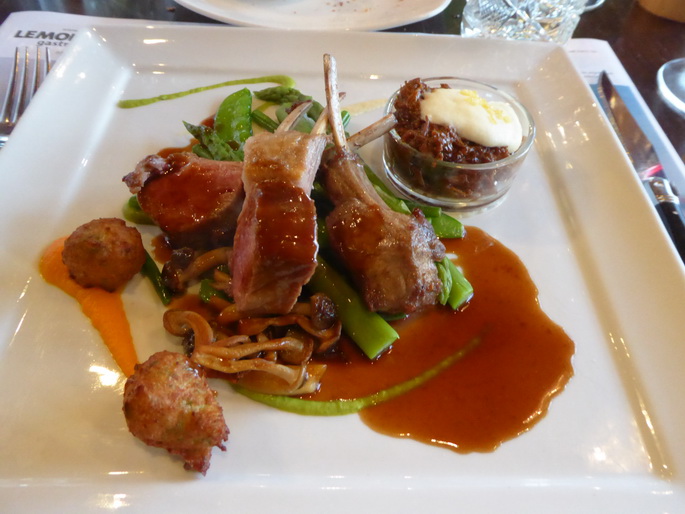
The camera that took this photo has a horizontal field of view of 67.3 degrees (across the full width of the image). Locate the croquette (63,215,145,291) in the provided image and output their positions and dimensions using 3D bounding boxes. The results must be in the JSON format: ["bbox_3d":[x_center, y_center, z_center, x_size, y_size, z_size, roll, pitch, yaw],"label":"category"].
[{"bbox_3d":[-0.099,-0.001,0.214,0.035,0.033,0.035,3,53,0],"label":"croquette"}]

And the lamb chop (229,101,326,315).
[{"bbox_3d":[-0.025,-0.019,0.215,0.035,0.035,0.092,8,73,4],"label":"lamb chop"}]

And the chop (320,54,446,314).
[{"bbox_3d":[0.015,-0.035,0.229,0.045,0.032,0.122,-9,73,-18],"label":"chop"}]

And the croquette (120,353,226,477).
[{"bbox_3d":[-0.058,0.052,0.177,0.034,0.030,0.042,-17,55,-15],"label":"croquette"}]

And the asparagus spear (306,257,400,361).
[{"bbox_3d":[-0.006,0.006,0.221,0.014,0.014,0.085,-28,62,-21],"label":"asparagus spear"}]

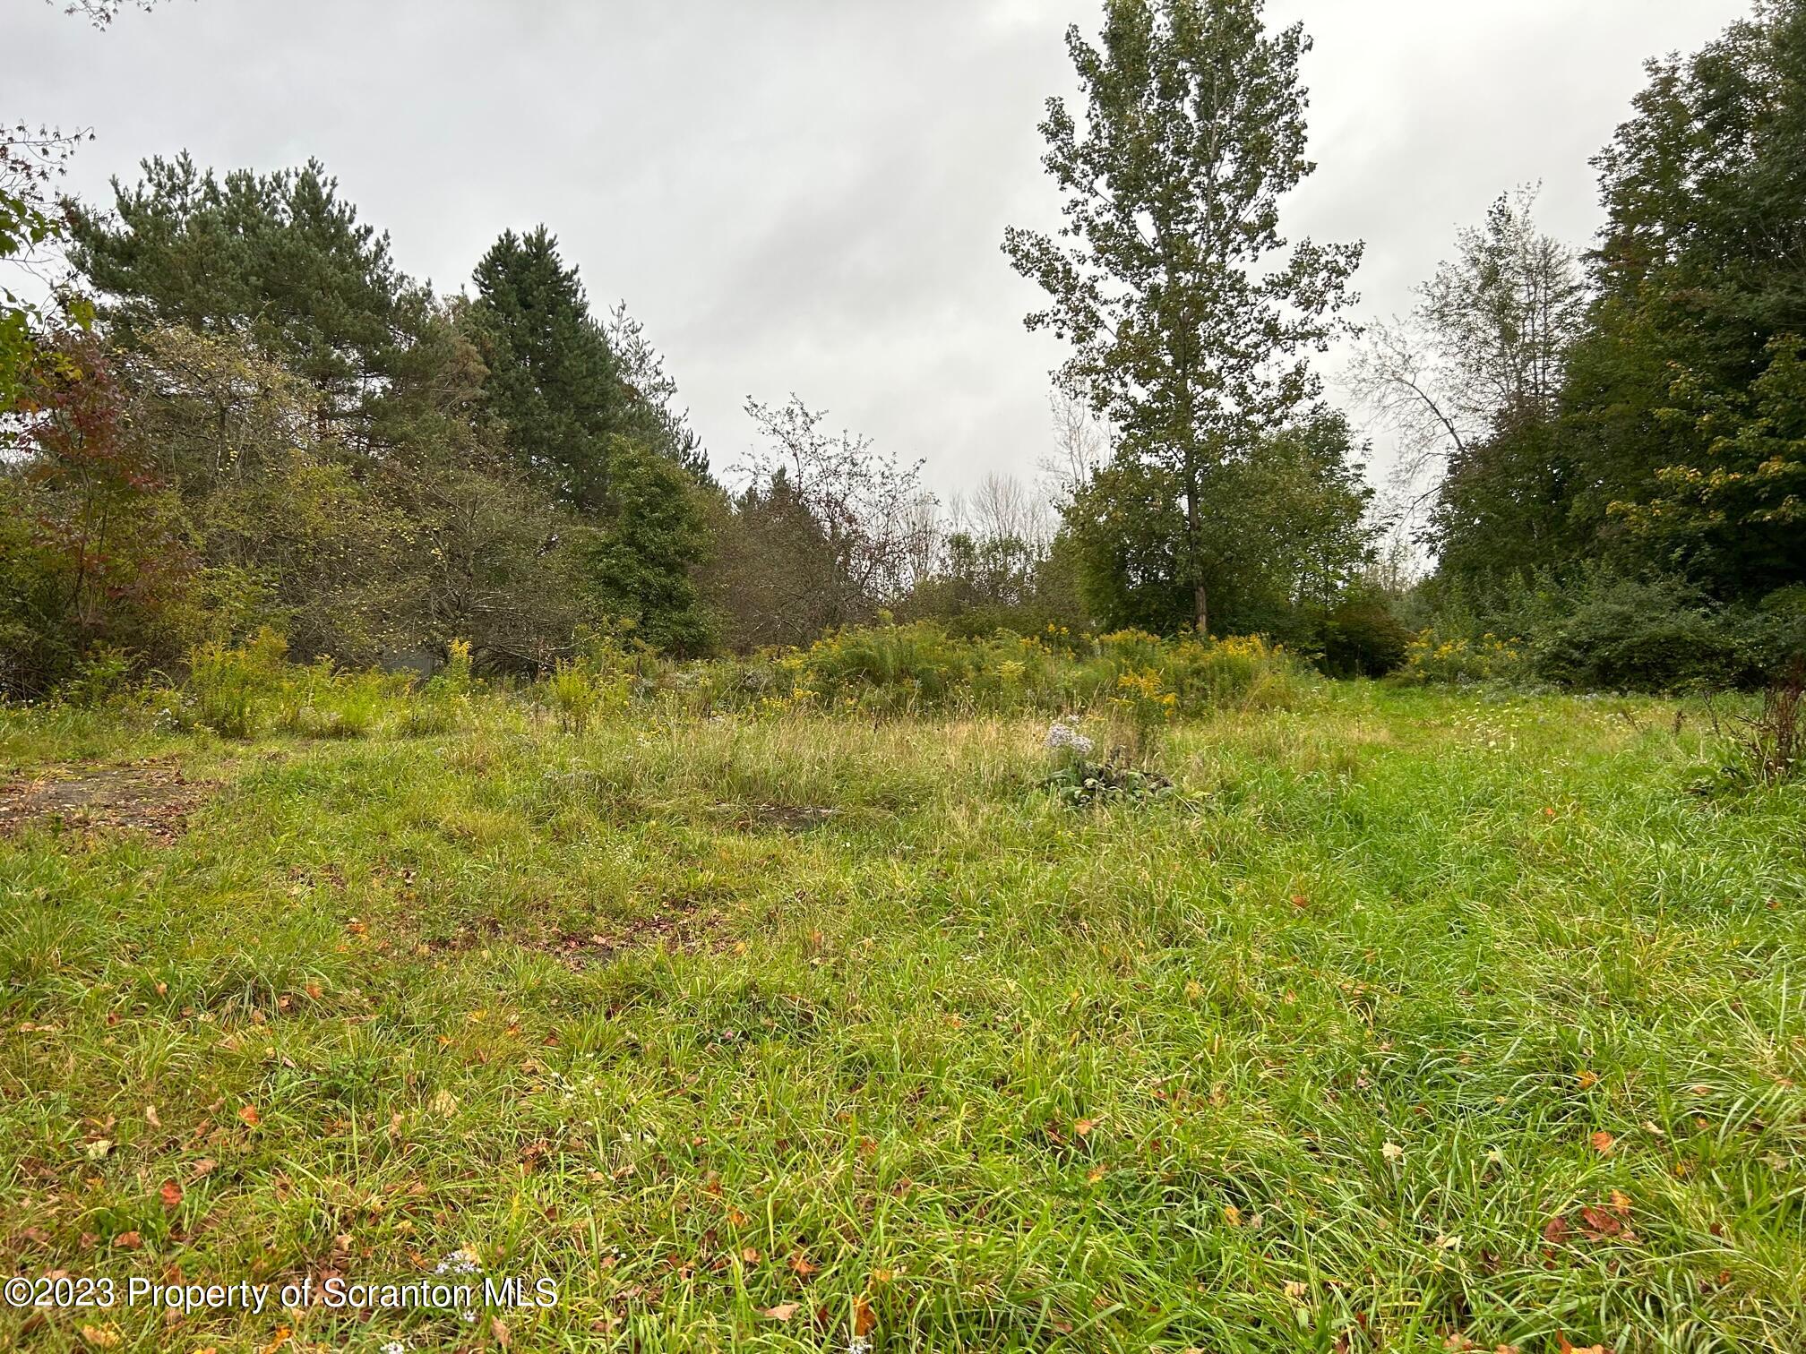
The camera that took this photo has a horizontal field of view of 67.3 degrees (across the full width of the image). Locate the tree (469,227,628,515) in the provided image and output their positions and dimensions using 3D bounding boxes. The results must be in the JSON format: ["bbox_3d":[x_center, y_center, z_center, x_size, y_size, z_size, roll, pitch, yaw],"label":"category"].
[{"bbox_3d":[-8.633,-5.522,33.244,4.300,10.900,4.300,0,3,0],"label":"tree"}]

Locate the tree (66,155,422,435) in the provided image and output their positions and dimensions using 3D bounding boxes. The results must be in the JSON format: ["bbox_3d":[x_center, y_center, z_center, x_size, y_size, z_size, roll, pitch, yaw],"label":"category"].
[{"bbox_3d":[-15.074,-6.152,31.259,8.000,11.600,7.200,0,3,0],"label":"tree"}]

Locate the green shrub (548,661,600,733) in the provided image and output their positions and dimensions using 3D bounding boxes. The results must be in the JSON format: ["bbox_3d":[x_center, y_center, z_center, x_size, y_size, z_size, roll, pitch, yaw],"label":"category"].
[{"bbox_3d":[-3.716,0.222,15.319,0.600,0.843,0.580,0,3,0],"label":"green shrub"}]

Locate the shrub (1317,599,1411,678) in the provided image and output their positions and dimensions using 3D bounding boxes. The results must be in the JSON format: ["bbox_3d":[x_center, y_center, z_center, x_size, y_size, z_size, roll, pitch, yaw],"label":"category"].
[{"bbox_3d":[9.864,-0.830,29.038,2.000,1.689,2.000,0,3,0],"label":"shrub"}]

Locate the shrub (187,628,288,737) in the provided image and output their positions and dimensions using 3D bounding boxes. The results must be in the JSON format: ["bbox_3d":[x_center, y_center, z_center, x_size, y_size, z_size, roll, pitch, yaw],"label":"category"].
[{"bbox_3d":[-7.512,0.063,15.327,1.120,1.225,1.000,0,3,0],"label":"shrub"}]

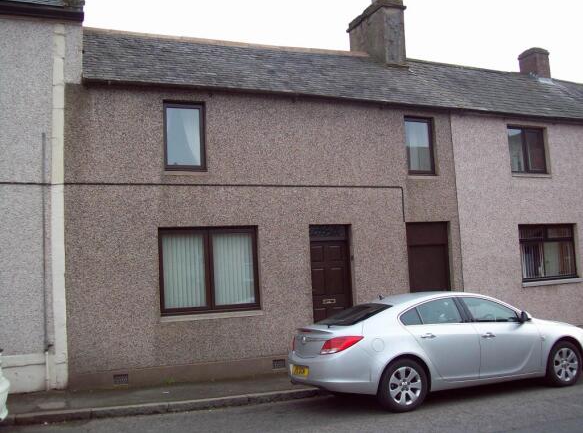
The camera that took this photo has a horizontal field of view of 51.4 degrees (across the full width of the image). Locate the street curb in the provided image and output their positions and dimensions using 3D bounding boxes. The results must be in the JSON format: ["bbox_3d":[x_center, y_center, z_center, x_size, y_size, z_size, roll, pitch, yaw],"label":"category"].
[{"bbox_3d":[-1.509,2.533,8.136,4.183,0.140,0.170,2,-7,-24],"label":"street curb"}]

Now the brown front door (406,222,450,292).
[{"bbox_3d":[2.632,1.406,11.560,0.998,2.584,0.090,0,-6,-24],"label":"brown front door"}]

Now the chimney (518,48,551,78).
[{"bbox_3d":[7.167,-4.370,17.846,0.560,1.020,0.720,0,-6,-24],"label":"chimney"}]

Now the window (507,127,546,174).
[{"bbox_3d":[5.002,-1.399,12.929,1.083,1.021,0.100,0,-6,-24],"label":"window"}]

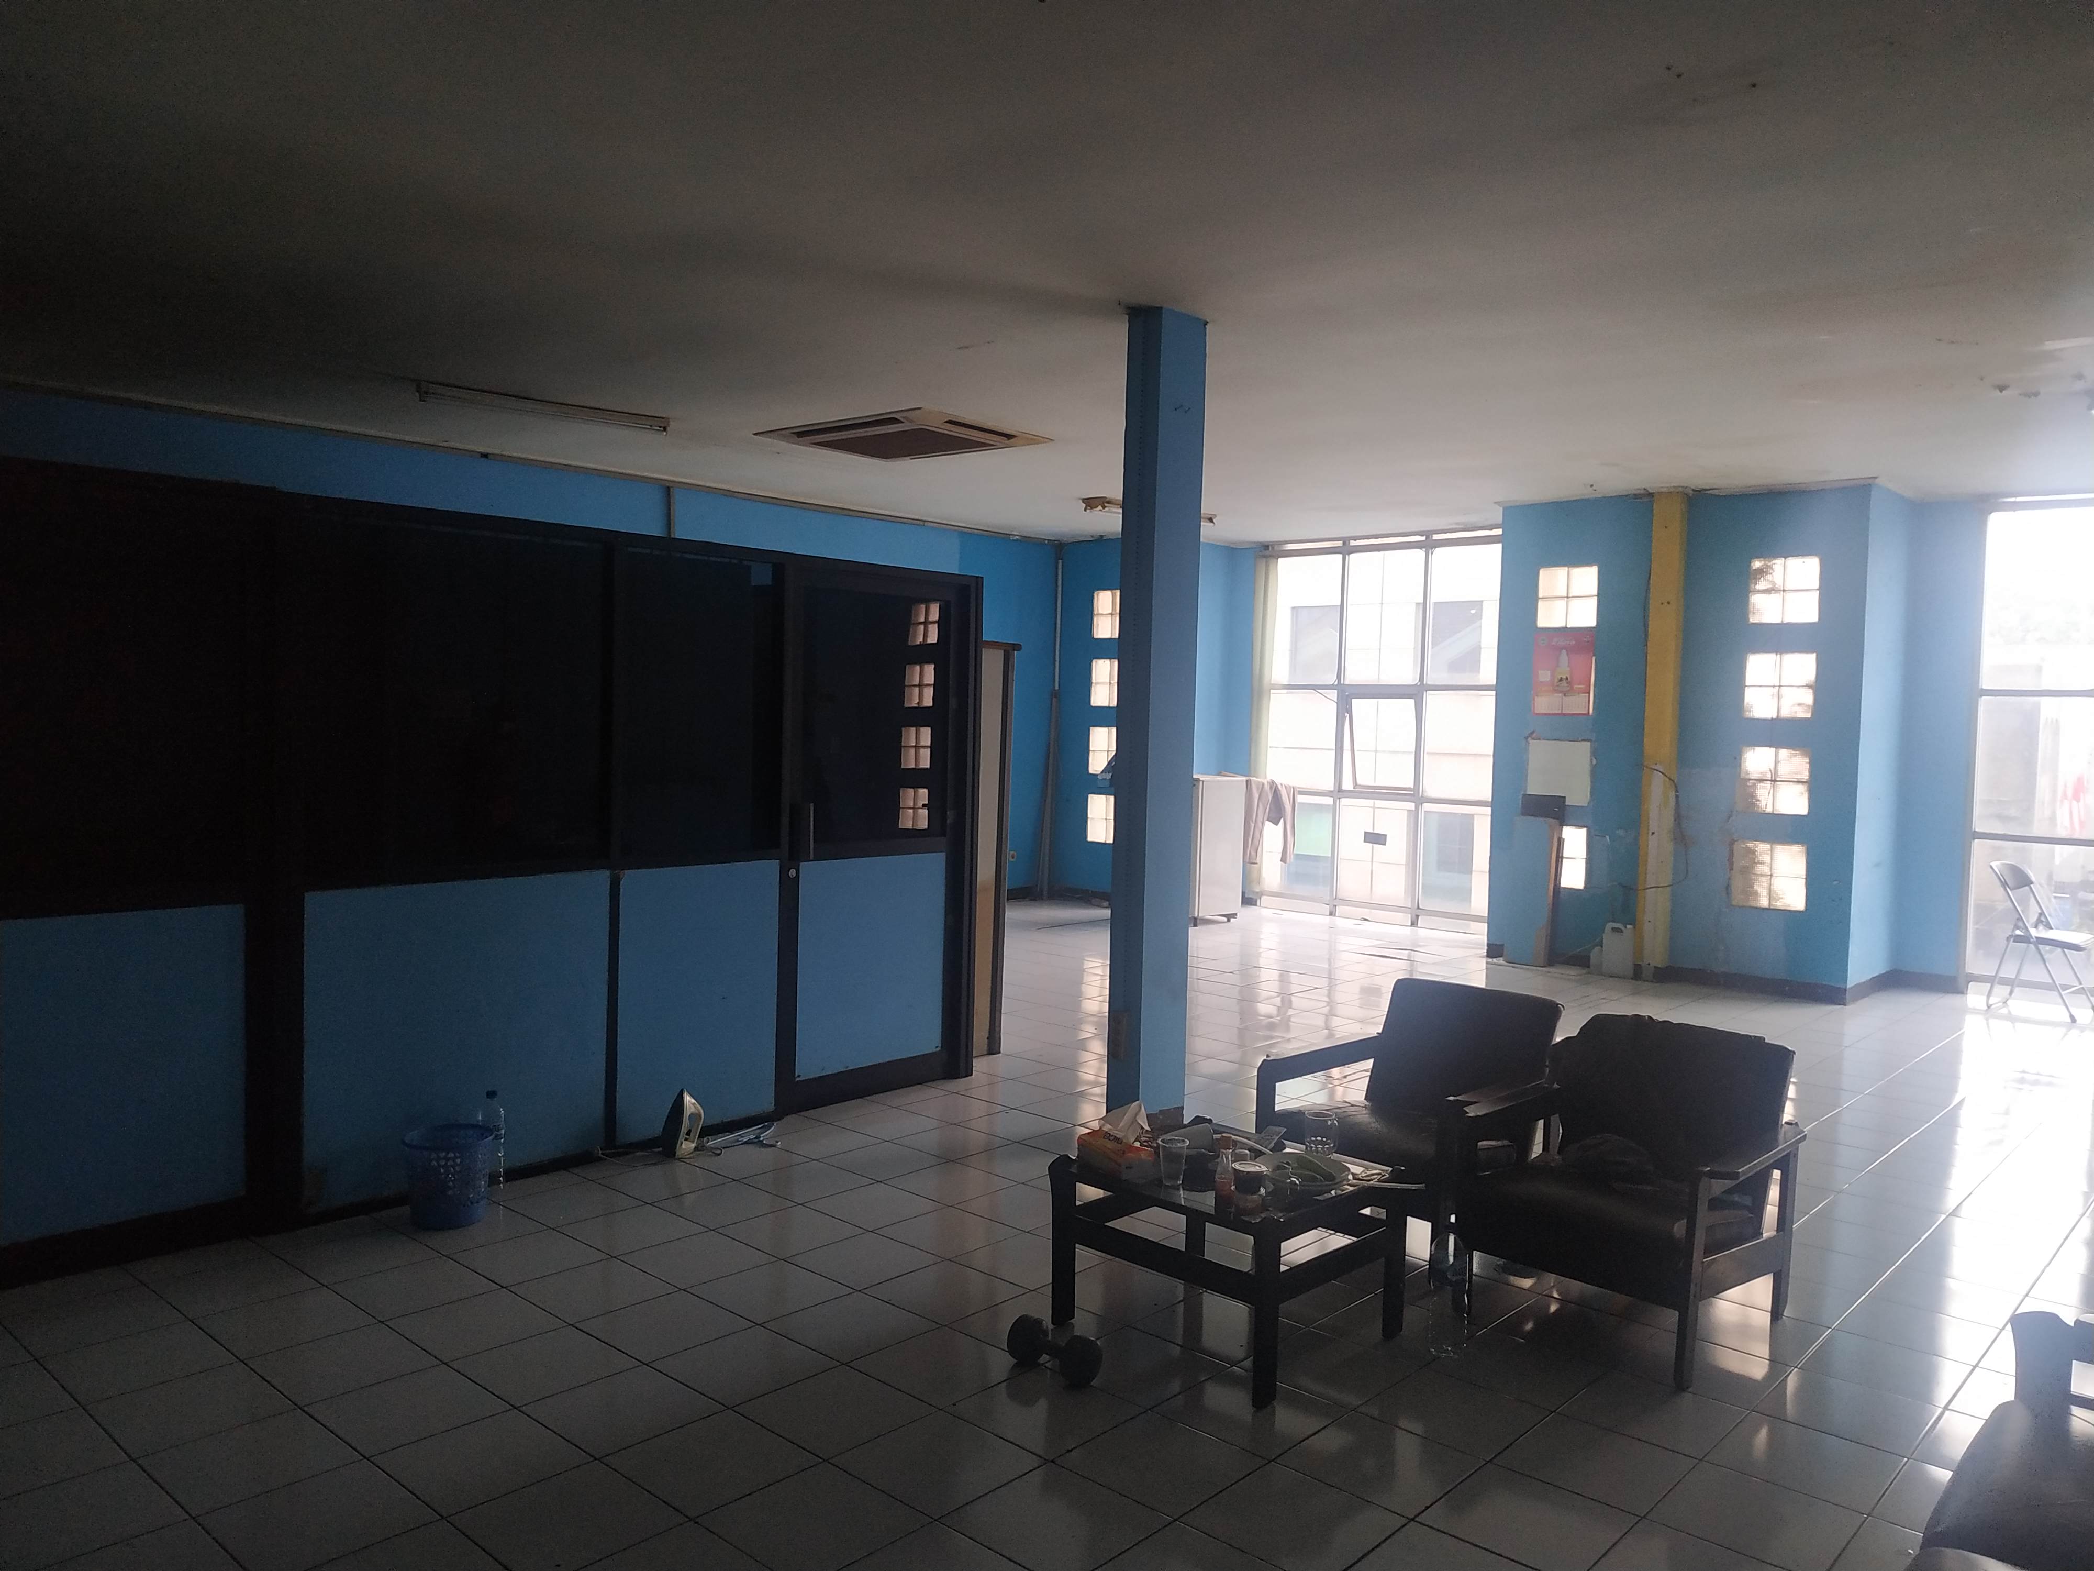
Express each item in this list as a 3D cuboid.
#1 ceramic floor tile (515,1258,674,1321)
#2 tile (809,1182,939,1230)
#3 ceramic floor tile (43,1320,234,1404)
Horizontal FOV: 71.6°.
[{"bbox_3d":[-1.167,1.299,3.741,0.300,0.010,0.300,4,4,42],"label":"ceramic floor tile"},{"bbox_3d":[-0.500,1.225,4.207,0.300,0.010,0.300,3,2,42],"label":"tile"},{"bbox_3d":[-1.923,1.221,3.067,0.297,0.010,0.297,3,2,42],"label":"ceramic floor tile"}]

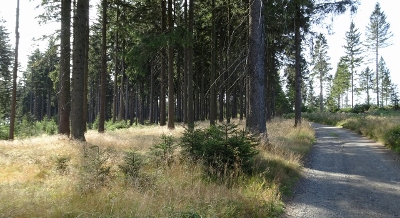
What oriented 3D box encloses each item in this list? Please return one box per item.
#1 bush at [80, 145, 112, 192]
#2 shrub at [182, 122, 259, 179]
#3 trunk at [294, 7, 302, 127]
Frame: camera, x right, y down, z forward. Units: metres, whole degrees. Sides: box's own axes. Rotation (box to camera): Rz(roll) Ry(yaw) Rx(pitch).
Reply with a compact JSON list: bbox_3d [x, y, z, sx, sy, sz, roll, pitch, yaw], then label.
[{"bbox_3d":[-2.122,1.208,6.100,0.670,0.930,0.670,0,-1,0],"label":"bush"},{"bbox_3d":[0.467,1.019,7.200,1.810,1.340,1.500,0,-1,0],"label":"shrub"},{"bbox_3d":[6.701,-2.832,20.500,0.440,8.190,0.440,0,-1,0],"label":"trunk"}]

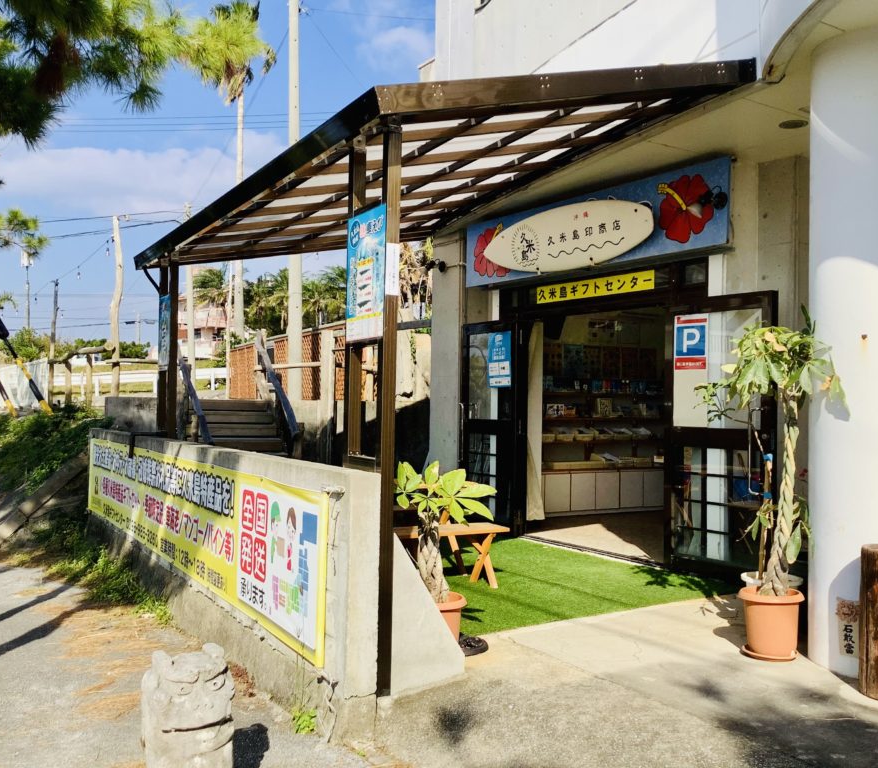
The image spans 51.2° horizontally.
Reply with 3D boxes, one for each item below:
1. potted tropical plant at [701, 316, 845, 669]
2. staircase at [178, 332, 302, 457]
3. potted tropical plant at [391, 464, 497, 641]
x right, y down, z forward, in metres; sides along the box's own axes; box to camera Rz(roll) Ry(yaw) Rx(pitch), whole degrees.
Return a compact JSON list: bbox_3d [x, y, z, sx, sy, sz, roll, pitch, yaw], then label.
[{"bbox_3d":[1.773,0.505,4.878,0.660,1.820,0.700,2,-1,-33],"label":"potted tropical plant"},{"bbox_3d":[-2.812,0.403,12.910,1.600,2.160,1.400,2,-1,-33],"label":"staircase"},{"bbox_3d":[0.021,0.867,4.563,0.500,0.980,0.520,1,-1,0],"label":"potted tropical plant"}]

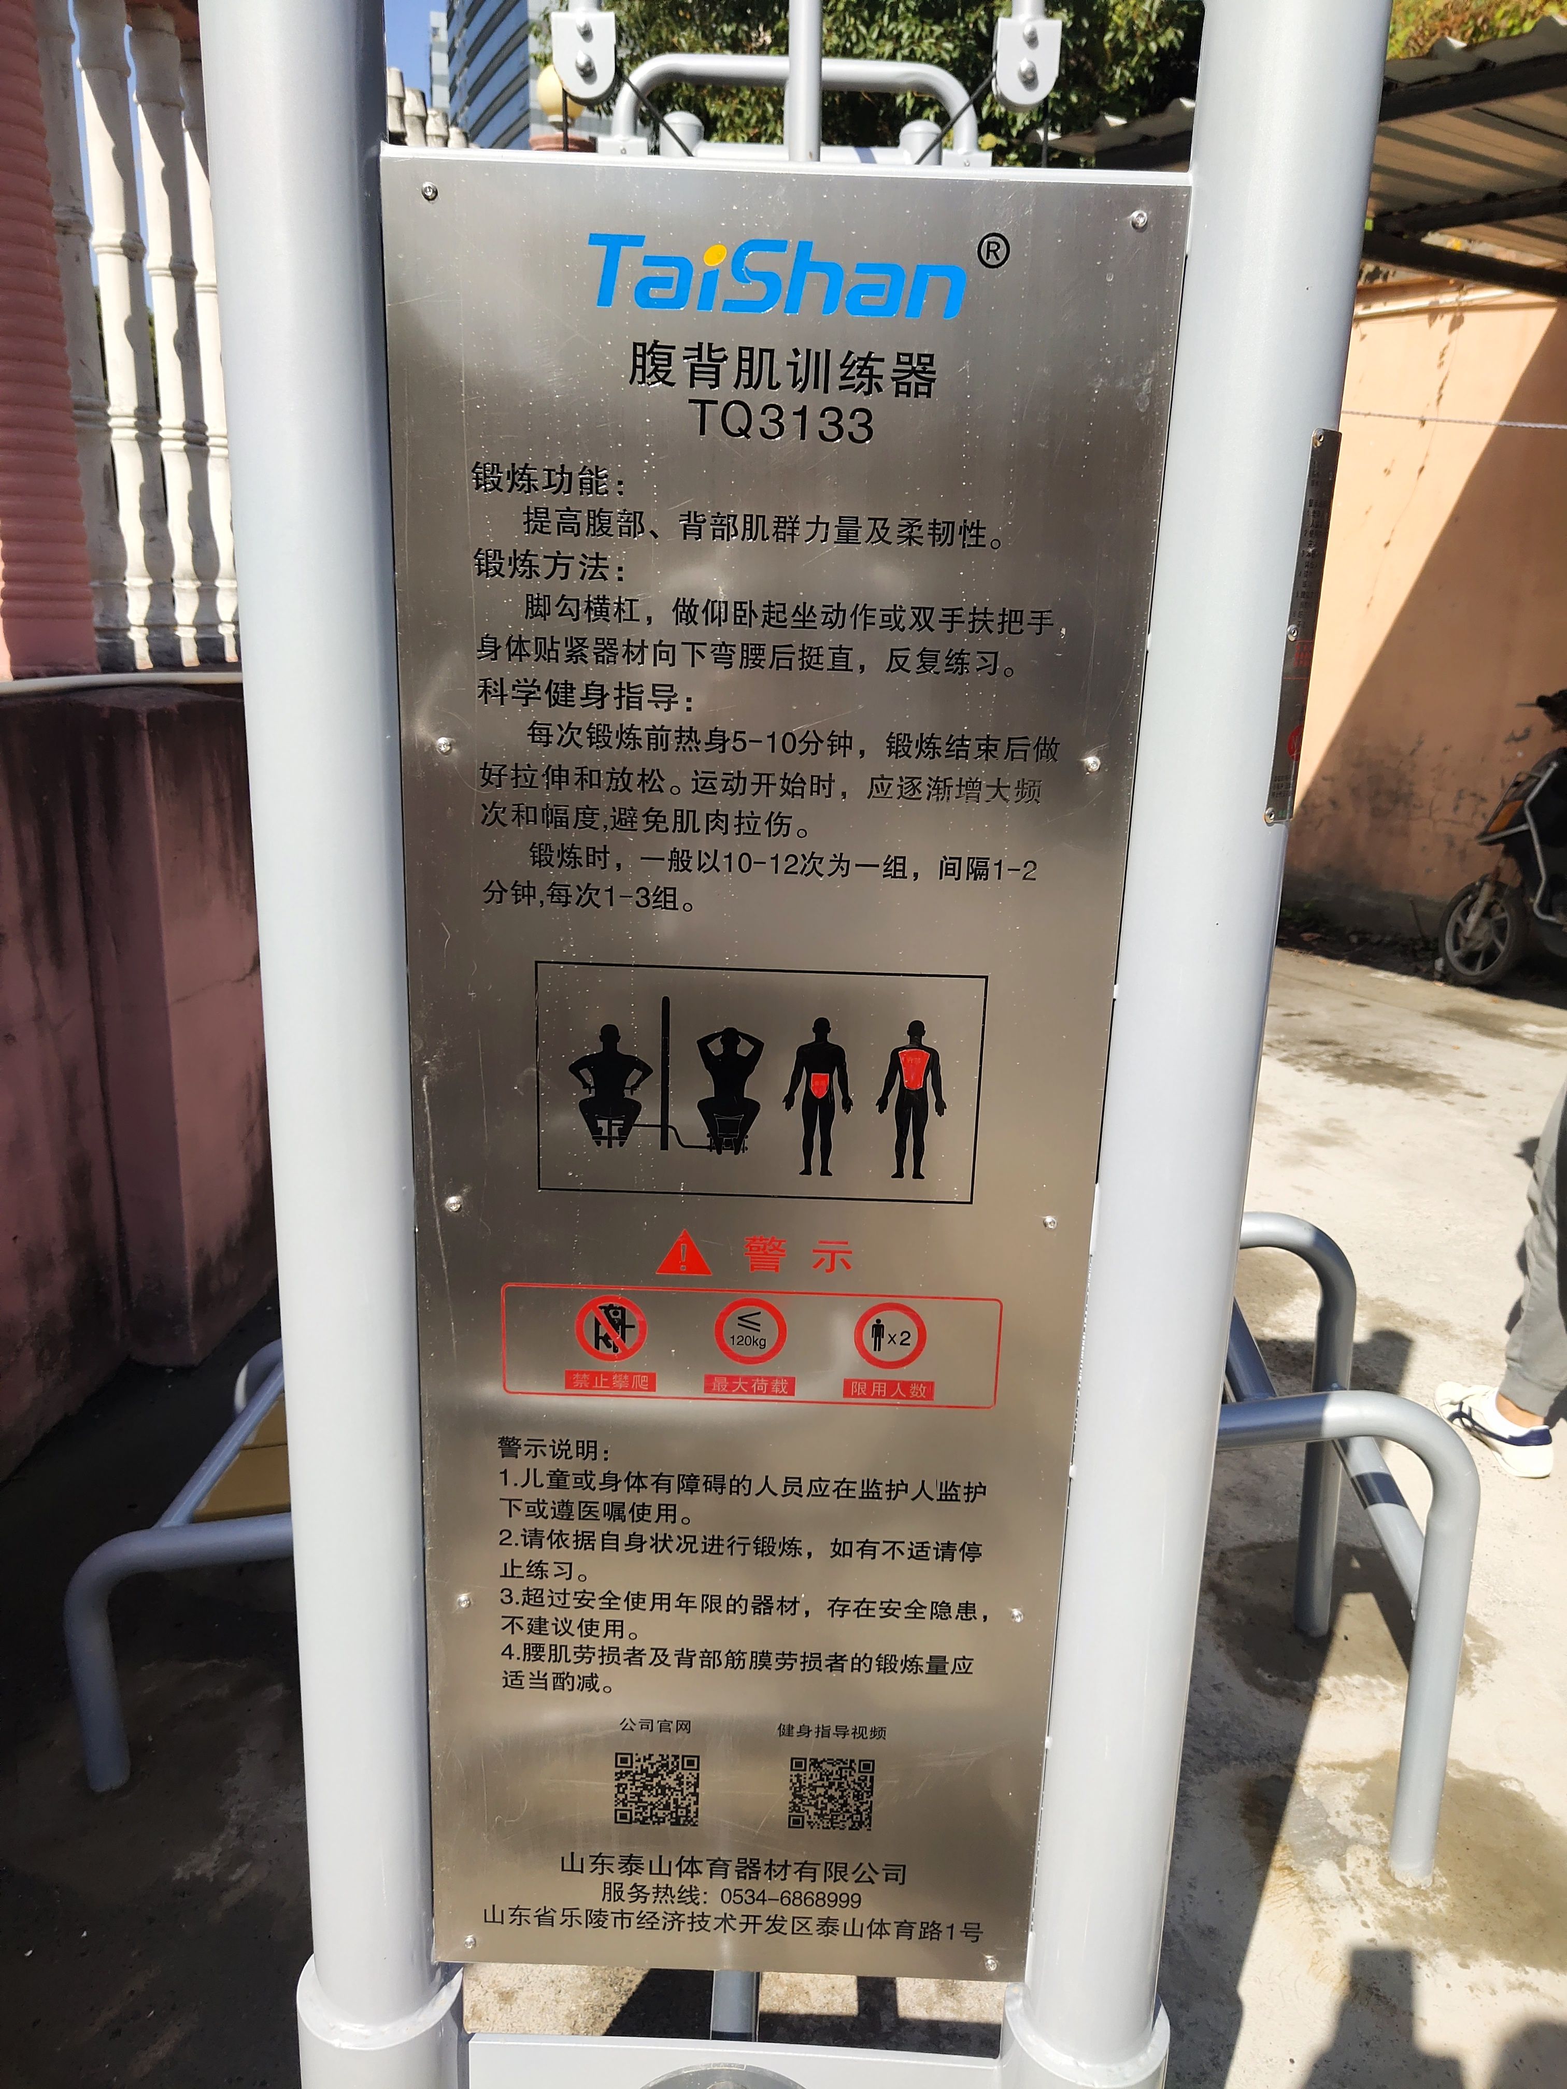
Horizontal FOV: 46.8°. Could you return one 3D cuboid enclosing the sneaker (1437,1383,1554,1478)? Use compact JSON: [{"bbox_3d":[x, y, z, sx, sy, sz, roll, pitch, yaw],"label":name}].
[{"bbox_3d":[1.204,0.621,3.061,0.098,0.100,0.265,-4,18,-16],"label":"sneaker"}]

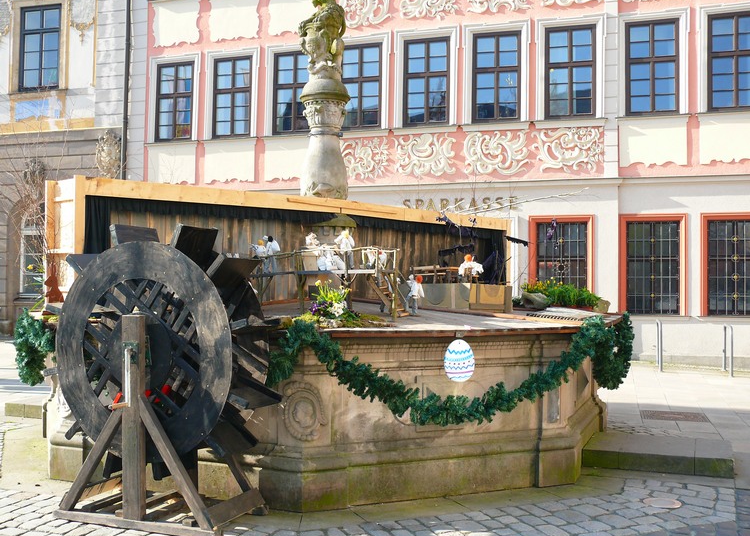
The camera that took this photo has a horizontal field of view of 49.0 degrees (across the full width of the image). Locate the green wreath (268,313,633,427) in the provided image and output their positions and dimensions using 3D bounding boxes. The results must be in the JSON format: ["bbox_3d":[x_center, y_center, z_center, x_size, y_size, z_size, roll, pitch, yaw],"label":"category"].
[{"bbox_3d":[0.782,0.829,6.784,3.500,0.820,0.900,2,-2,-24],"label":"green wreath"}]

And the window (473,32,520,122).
[{"bbox_3d":[2.538,-3.952,17.091,1.002,1.858,0.140,0,-2,19],"label":"window"}]

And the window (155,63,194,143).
[{"bbox_3d":[-4.741,-3.957,19.569,1.002,1.858,0.140,0,-2,19],"label":"window"}]

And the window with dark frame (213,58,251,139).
[{"bbox_3d":[-3.439,-4.130,20.000,1.018,1.946,0.150,0,-2,19],"label":"window with dark frame"}]

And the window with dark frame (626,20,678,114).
[{"bbox_3d":[5.727,-4.114,16.981,1.042,1.946,0.150,0,-2,19],"label":"window with dark frame"}]

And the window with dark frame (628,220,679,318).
[{"bbox_3d":[5.685,0.004,16.804,1.034,1.902,0.150,0,-2,19],"label":"window with dark frame"}]

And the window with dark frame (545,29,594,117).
[{"bbox_3d":[3.951,-3.951,16.609,1.002,1.858,0.140,0,-2,19],"label":"window with dark frame"}]

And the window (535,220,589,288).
[{"bbox_3d":[3.760,0.001,16.512,0.982,1.811,0.140,0,-2,19],"label":"window"}]

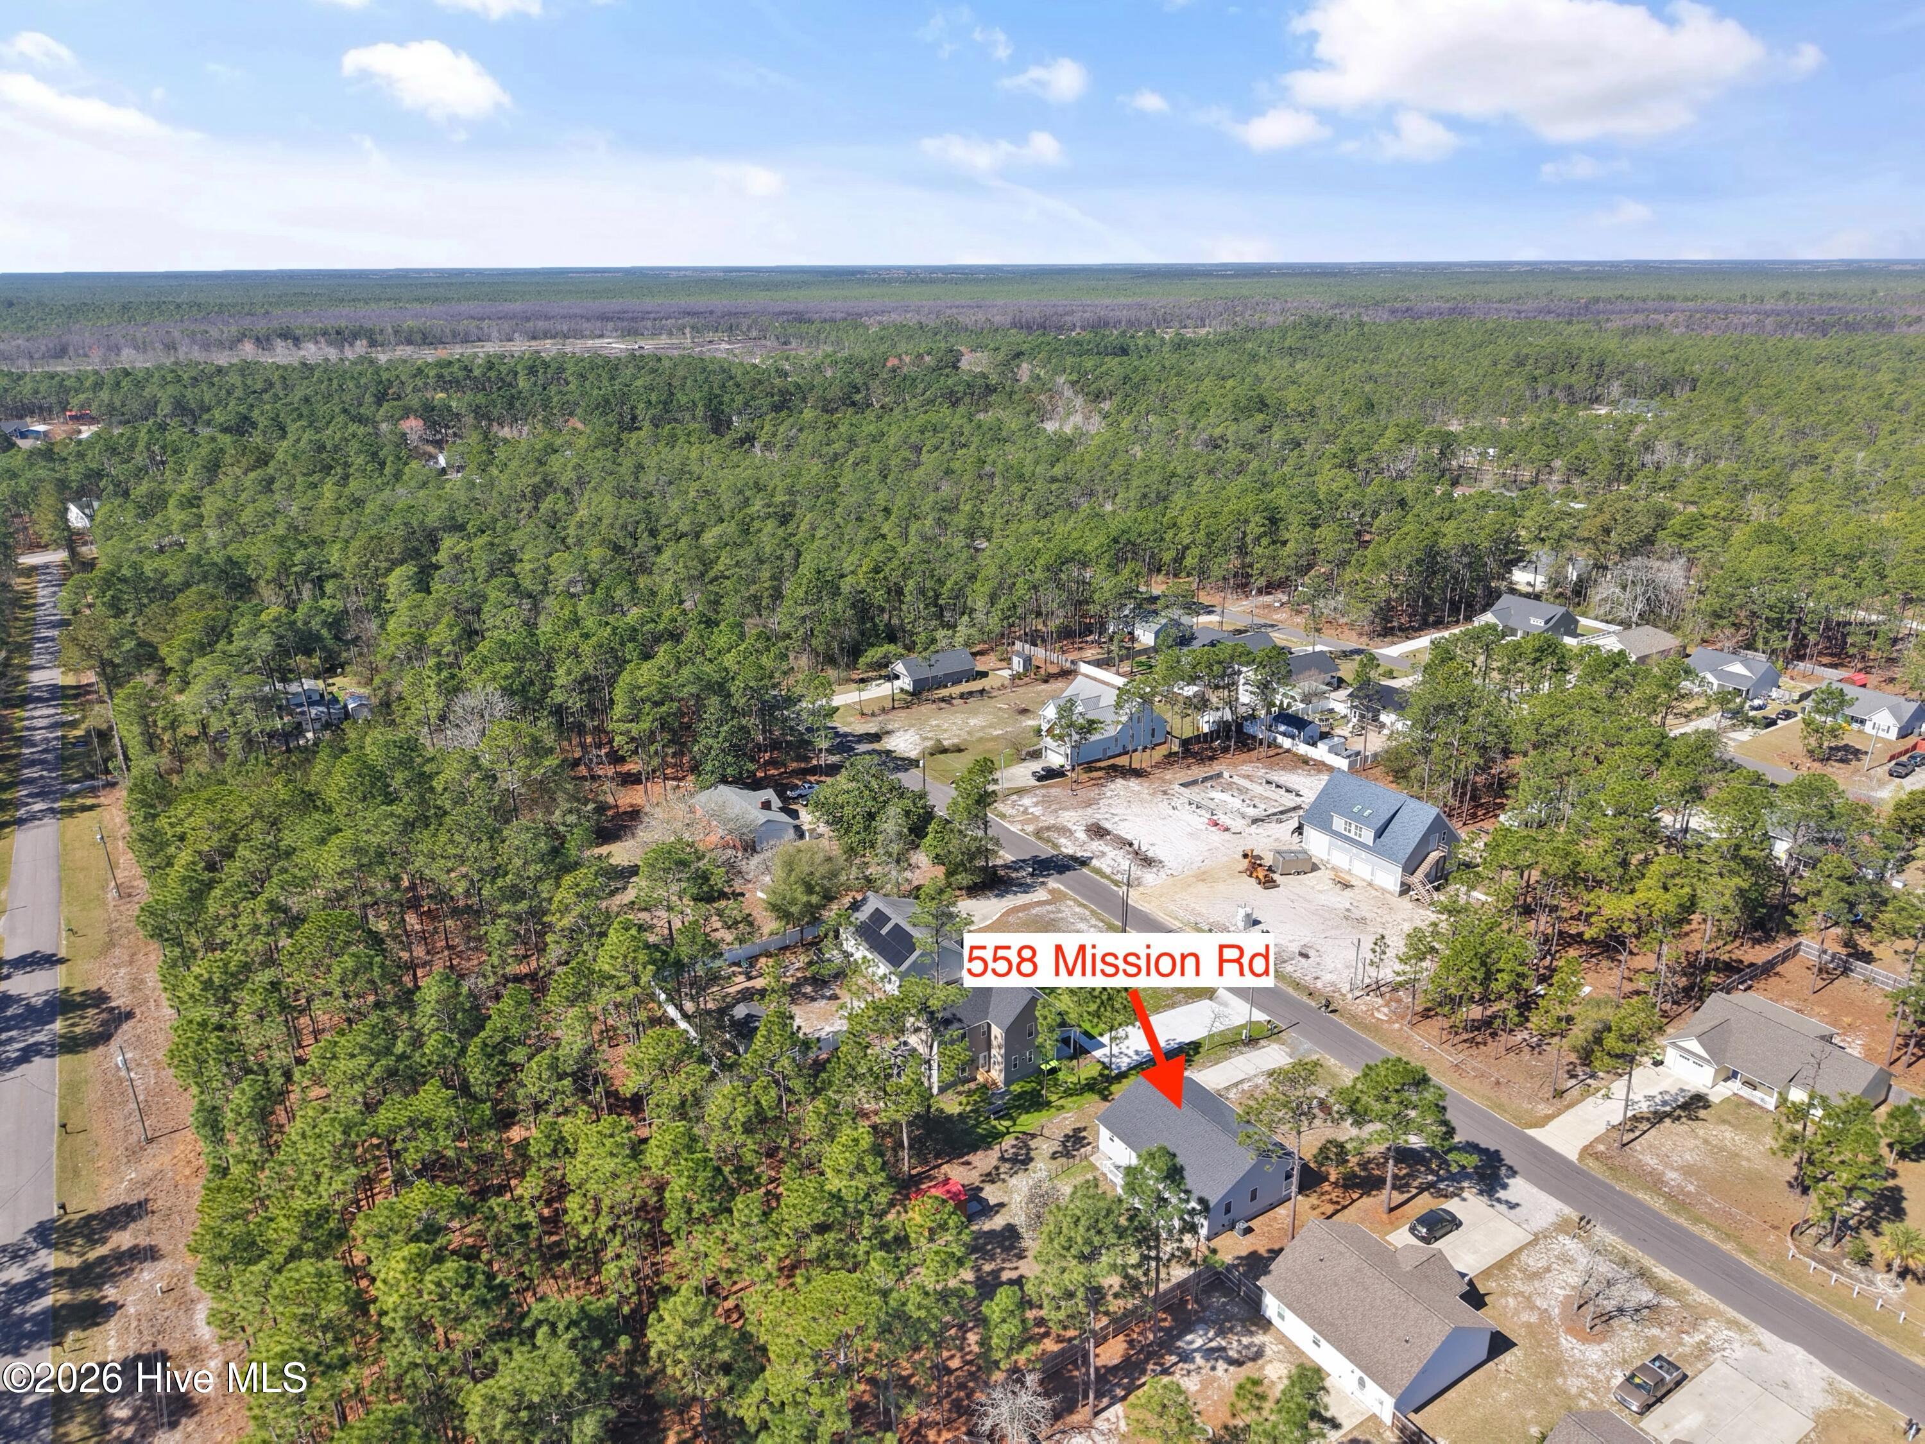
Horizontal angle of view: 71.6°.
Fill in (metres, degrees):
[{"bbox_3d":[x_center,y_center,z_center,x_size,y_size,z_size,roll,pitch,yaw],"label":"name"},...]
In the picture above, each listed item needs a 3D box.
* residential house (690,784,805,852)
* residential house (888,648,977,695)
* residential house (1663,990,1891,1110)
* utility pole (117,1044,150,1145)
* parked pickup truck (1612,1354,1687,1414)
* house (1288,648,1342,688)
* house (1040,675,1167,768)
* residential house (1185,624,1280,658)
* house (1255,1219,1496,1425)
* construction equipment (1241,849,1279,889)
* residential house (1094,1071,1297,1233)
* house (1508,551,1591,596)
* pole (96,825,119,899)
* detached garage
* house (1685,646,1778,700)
[{"bbox_3d":[-29.806,12.804,185.899,10.743,4.764,16.216,-12,22,-30],"label":"residential house"},{"bbox_3d":[-5.604,-10.016,250.938,14.493,5.068,8.919,-13,23,-32],"label":"residential house"},{"bbox_3d":[78.774,31.606,127.509,15.820,5.210,15.730,-12,22,-31],"label":"residential house"},{"bbox_3d":[-74.147,33.383,119.167,0.700,10.092,0.500,-13,22,-30],"label":"utility pole"},{"bbox_3d":[47.788,45.961,92.862,5.600,1.780,1.880,-13,23,-32],"label":"parked pickup truck"},{"bbox_3d":[61.978,-9.152,245.903,13.480,5.777,9.527,-12,22,-30],"label":"house"},{"bbox_3d":[20.585,-0.710,217.247,20.777,9.122,16.824,-13,23,-32],"label":"house"},{"bbox_3d":[52.424,-15.200,264.073,15.912,5.473,15.203,-12,22,-30],"label":"residential house"},{"bbox_3d":[30.742,42.173,97.524,12.780,5.500,13.020,-12,22,-31],"label":"house"},{"bbox_3d":[37.734,18.356,169.686,2.250,3.300,5.900,-8,20,-20],"label":"construction equipment"},{"bbox_3d":[20.268,36.237,114.788,10.660,6.130,14.600,-12,22,-31],"label":"residential house"},{"bbox_3d":[141.063,-36.148,320.261,13.760,6.390,13.760,-11,22,-28],"label":"house"},{"bbox_3d":[-106.307,17.531,166.118,0.700,9.840,0.500,-13,22,-30],"label":"pole"},{"bbox_3d":[54.470,13.454,173.281,12.090,9.930,16.610,-12,22,-31],"label":"detached garage"},{"bbox_3d":[139.581,-9.190,244.036,12.770,5.980,14.392,-12,22,-30],"label":"house"}]

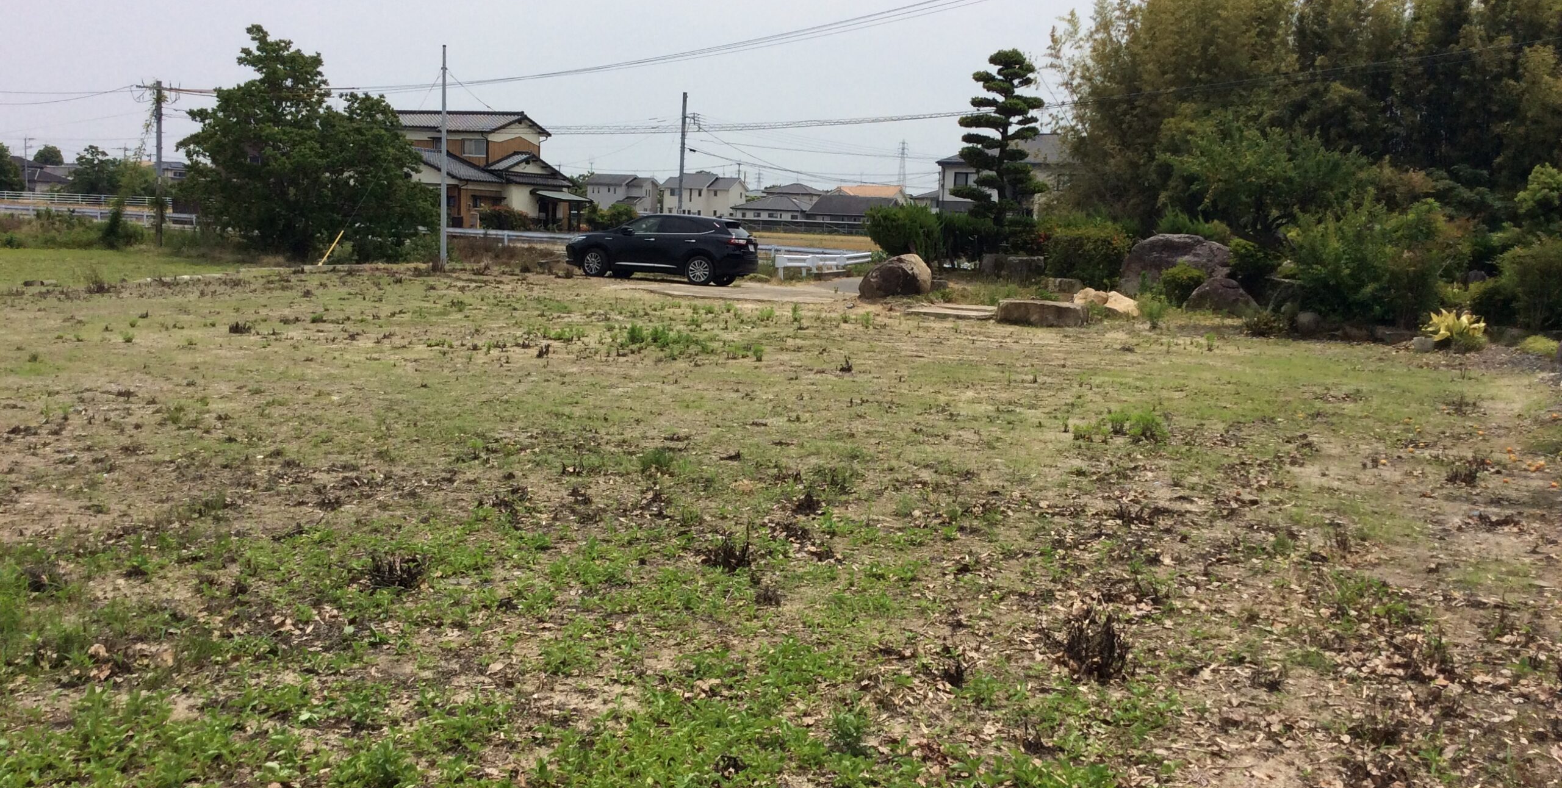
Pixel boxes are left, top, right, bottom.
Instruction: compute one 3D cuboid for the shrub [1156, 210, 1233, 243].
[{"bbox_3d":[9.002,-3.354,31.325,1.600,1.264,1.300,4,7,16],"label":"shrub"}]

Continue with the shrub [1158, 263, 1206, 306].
[{"bbox_3d":[8.620,-2.348,31.000,1.040,0.944,0.950,4,7,15],"label":"shrub"}]

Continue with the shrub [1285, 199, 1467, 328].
[{"bbox_3d":[10.074,-2.211,24.412,2.800,2.136,2.400,4,8,22],"label":"shrub"}]

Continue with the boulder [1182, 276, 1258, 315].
[{"bbox_3d":[7.972,-1.774,26.200,1.350,0.780,0.950,3,7,14],"label":"boulder"}]

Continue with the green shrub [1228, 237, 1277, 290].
[{"bbox_3d":[9.160,-2.441,28.000,0.980,1.220,0.950,3,7,11],"label":"green shrub"}]

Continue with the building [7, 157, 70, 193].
[{"bbox_3d":[-85.265,-24.298,165.000,9.500,5.725,8.500,-1,8,-27],"label":"building"}]

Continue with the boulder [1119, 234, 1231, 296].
[{"bbox_3d":[9.255,-3.032,33.800,2.650,1.459,1.800,4,7,15],"label":"boulder"}]

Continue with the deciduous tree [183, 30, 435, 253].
[{"bbox_3d":[-13.883,-7.340,42.000,7.300,6.825,6.500,0,7,-18],"label":"deciduous tree"}]

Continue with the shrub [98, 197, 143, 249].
[{"bbox_3d":[-27.309,-7.085,59.581,1.650,2.084,1.600,-2,8,-24],"label":"shrub"}]

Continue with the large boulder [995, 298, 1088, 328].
[{"bbox_3d":[4.194,-1.301,23.214,1.380,0.380,0.600,4,7,20],"label":"large boulder"}]

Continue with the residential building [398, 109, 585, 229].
[{"bbox_3d":[-18.794,-13.597,89.000,9.500,7.700,10.500,8,9,41],"label":"residential building"}]

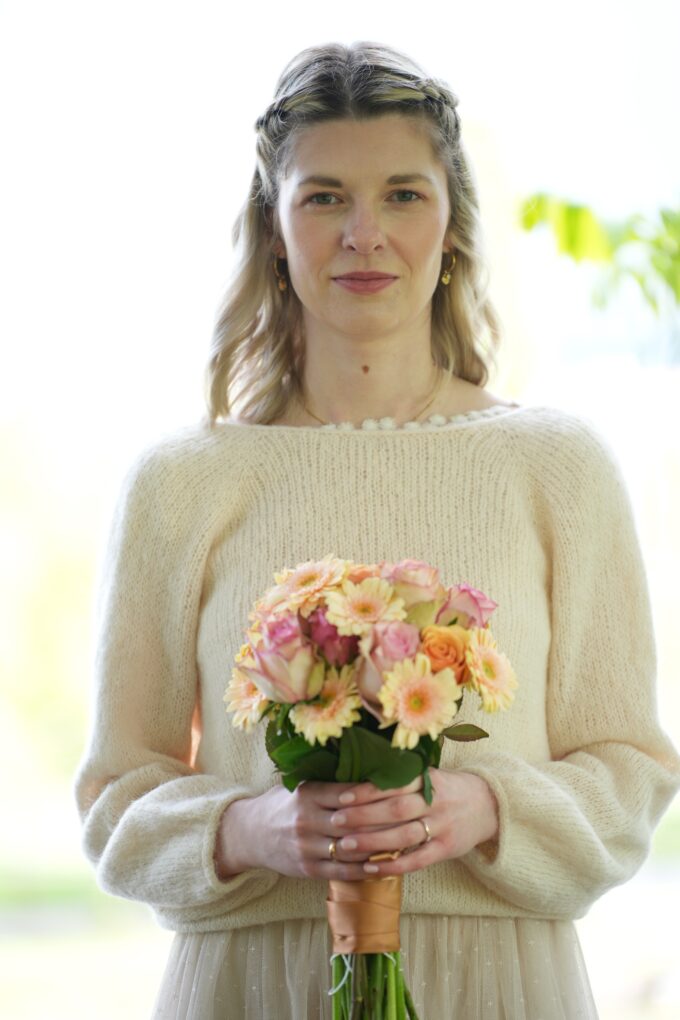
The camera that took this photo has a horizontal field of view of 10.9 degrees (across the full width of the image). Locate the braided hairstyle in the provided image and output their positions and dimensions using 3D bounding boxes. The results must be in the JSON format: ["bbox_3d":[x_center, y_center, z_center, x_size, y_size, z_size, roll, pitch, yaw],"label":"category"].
[{"bbox_3d":[0.011,-0.221,2.850,0.236,0.305,0.215,-1,1,0],"label":"braided hairstyle"}]

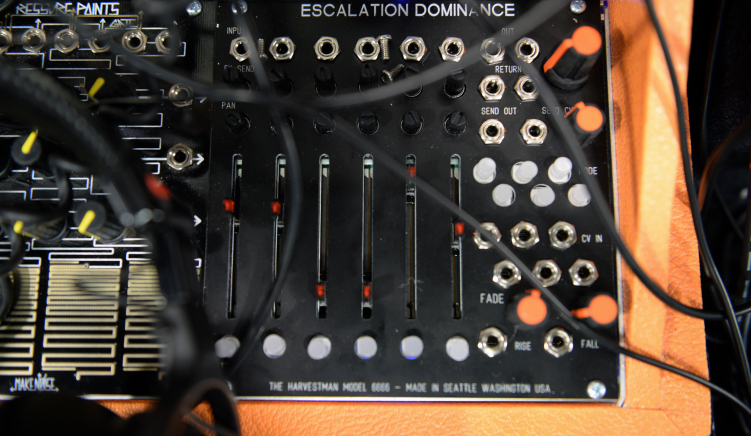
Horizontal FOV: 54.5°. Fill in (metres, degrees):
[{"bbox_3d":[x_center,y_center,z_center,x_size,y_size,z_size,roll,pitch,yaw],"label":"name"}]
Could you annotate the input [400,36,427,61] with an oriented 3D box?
[{"bbox_3d":[0.013,-0.055,0.238,0.009,0.003,0.009,0,80,1],"label":"input"}]

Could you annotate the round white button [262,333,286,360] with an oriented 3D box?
[{"bbox_3d":[-0.031,0.039,0.221,0.007,0.005,0.007,0,80,1],"label":"round white button"}]

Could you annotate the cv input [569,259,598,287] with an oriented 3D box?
[{"bbox_3d":[0.064,0.017,0.224,0.009,0.003,0.008,11,81,3],"label":"cv input"}]

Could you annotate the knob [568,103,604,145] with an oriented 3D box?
[{"bbox_3d":[0.065,-0.029,0.227,0.012,0.013,0.013,0,81,0],"label":"knob"}]

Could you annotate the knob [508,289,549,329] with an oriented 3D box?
[{"bbox_3d":[0.046,0.028,0.219,0.012,0.013,0.013,0,81,0],"label":"knob"}]

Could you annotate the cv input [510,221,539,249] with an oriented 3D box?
[{"bbox_3d":[0.047,0.005,0.228,0.008,0.003,0.009,-11,81,-1],"label":"cv input"}]

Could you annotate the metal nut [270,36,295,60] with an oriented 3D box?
[{"bbox_3d":[-0.031,-0.056,0.239,0.009,0.002,0.008,0,80,1],"label":"metal nut"}]

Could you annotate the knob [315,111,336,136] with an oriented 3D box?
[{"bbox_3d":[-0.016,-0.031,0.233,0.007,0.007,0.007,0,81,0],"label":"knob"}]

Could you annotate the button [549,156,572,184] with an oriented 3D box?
[{"bbox_3d":[0.058,-0.015,0.229,0.007,0.006,0.007,0,81,1],"label":"button"}]

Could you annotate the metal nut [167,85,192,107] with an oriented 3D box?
[{"bbox_3d":[-0.063,-0.040,0.236,0.008,0.003,0.008,-38,83,-5],"label":"metal nut"}]

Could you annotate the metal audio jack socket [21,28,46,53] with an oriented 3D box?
[{"bbox_3d":[-0.112,-0.058,0.240,0.009,0.003,0.009,0,81,1],"label":"metal audio jack socket"}]

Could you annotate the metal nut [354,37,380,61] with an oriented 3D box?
[{"bbox_3d":[-0.003,-0.055,0.238,0.009,0.003,0.009,0,81,1],"label":"metal nut"}]

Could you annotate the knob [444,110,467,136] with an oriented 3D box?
[{"bbox_3d":[0.026,-0.031,0.231,0.006,0.006,0.006,0,80,1],"label":"knob"}]

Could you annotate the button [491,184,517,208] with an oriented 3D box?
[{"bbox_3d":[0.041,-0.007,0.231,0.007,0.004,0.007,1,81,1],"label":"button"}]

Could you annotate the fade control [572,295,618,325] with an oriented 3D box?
[{"bbox_3d":[0.064,0.028,0.215,0.012,0.017,0.011,-4,80,0],"label":"fade control"}]

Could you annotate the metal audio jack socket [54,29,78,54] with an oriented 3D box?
[{"bbox_3d":[-0.101,-0.058,0.239,0.008,0.003,0.008,0,81,0],"label":"metal audio jack socket"}]

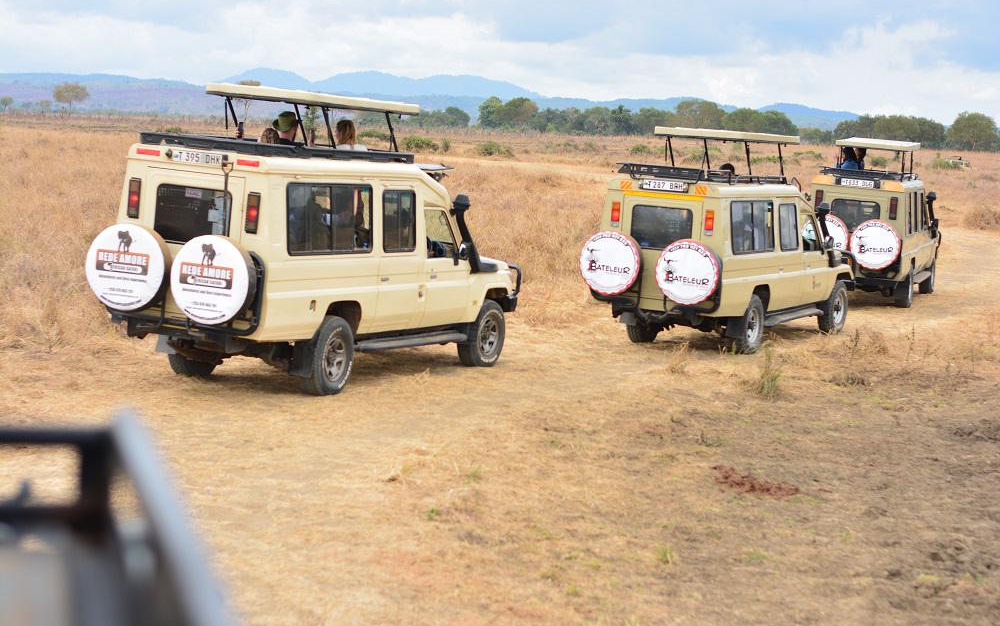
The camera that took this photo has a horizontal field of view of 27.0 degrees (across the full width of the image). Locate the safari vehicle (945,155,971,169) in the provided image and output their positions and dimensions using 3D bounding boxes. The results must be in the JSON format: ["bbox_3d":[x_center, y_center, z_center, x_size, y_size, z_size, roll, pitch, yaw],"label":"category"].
[{"bbox_3d":[75.265,-24.384,340.000,5.600,2.650,1.900,2,6,-22],"label":"safari vehicle"}]

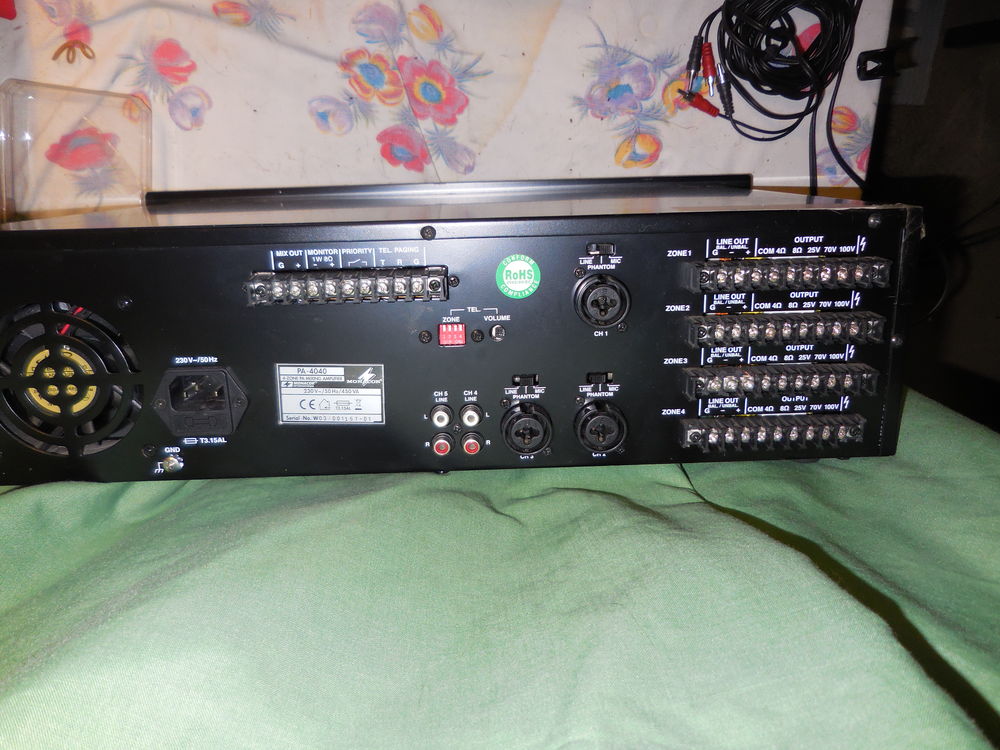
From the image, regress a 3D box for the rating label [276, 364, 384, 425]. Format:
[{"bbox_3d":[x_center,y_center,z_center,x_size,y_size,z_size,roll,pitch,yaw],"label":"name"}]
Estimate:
[{"bbox_3d":[-0.080,0.009,0.341,0.051,0.030,0.001,1,15,-1],"label":"rating label"}]

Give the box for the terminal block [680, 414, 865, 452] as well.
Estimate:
[{"bbox_3d":[0.130,0.028,0.344,0.085,0.012,0.014,-2,15,-1],"label":"terminal block"}]

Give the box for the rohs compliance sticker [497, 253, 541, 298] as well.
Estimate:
[{"bbox_3d":[0.009,-0.045,0.329,0.020,0.020,0.001,-2,15,-1],"label":"rohs compliance sticker"}]

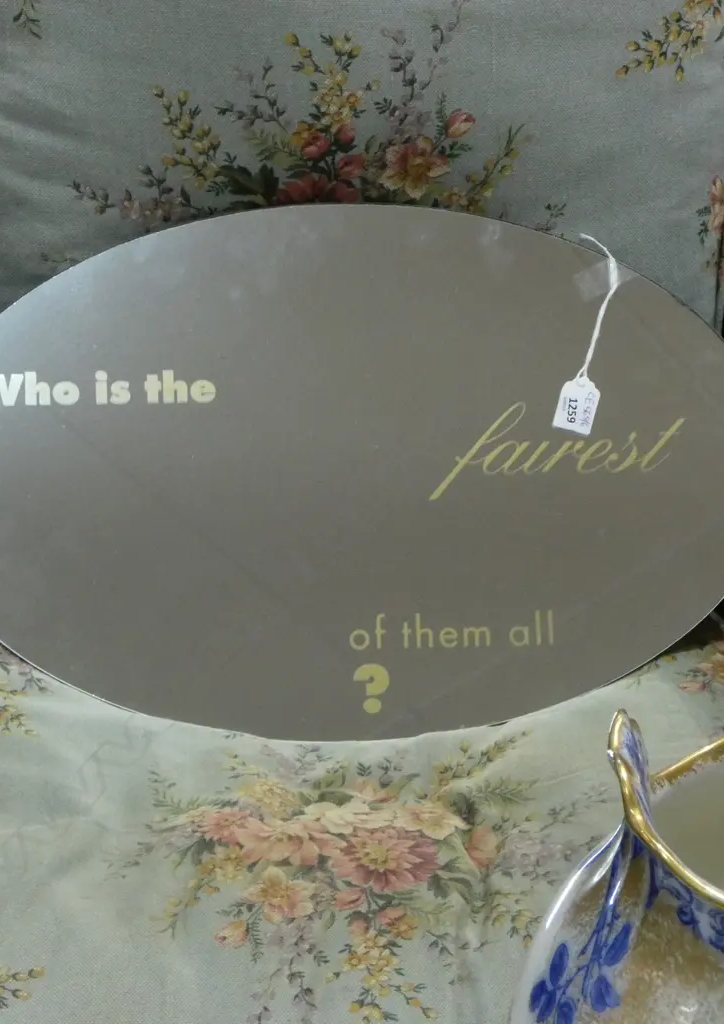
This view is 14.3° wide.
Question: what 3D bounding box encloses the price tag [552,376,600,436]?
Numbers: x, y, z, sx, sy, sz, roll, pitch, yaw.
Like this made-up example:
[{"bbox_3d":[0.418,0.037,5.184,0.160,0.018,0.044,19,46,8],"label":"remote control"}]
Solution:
[{"bbox_3d":[0.143,-0.071,1.900,0.024,0.037,0.002,14,-6,2],"label":"price tag"}]

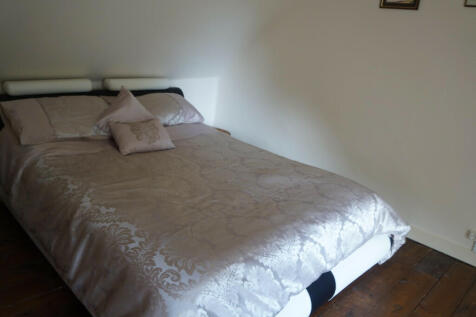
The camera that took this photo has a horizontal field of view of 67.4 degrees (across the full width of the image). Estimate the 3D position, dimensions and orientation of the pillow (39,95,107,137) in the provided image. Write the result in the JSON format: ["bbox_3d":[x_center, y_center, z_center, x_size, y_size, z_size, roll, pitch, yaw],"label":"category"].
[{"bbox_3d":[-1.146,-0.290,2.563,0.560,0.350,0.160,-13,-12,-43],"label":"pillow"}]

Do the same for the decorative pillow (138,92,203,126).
[{"bbox_3d":[-0.630,-0.410,3.079,0.660,0.350,0.160,-13,-12,-43],"label":"decorative pillow"}]

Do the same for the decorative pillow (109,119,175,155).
[{"bbox_3d":[-0.640,-0.156,2.415,0.370,0.120,0.280,-10,60,-39],"label":"decorative pillow"}]

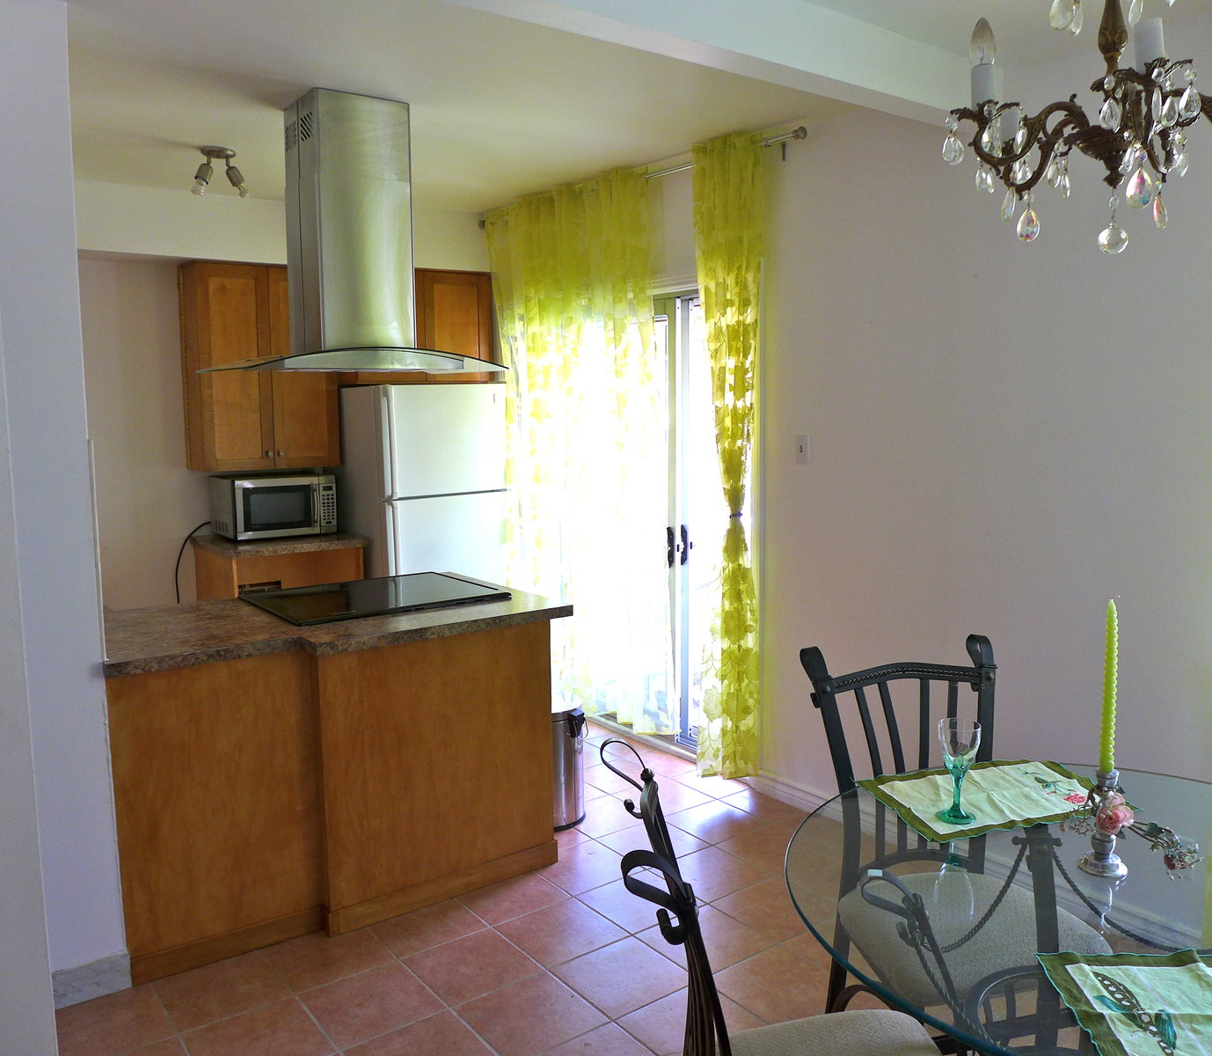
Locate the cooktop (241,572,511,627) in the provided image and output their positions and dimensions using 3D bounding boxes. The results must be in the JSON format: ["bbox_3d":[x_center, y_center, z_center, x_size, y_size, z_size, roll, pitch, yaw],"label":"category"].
[{"bbox_3d":[-0.825,0.247,3.465,0.765,0.028,0.630,-5,8,-35],"label":"cooktop"}]

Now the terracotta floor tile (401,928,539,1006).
[{"bbox_3d":[-0.382,1.254,2.793,0.302,0.010,0.302,-5,8,-36],"label":"terracotta floor tile"}]

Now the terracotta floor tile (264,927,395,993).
[{"bbox_3d":[-0.807,1.250,2.853,0.302,0.010,0.283,-5,8,-36],"label":"terracotta floor tile"}]

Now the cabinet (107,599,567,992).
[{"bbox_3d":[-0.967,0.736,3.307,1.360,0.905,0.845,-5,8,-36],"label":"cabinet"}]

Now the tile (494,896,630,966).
[{"bbox_3d":[-0.136,1.232,2.970,0.303,0.010,0.303,-5,8,-36],"label":"tile"}]

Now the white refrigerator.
[{"bbox_3d":[-1.030,0.072,5.542,0.750,1.710,0.740,-4,8,-32],"label":"white refrigerator"}]

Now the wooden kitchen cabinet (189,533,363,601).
[{"bbox_3d":[-1.708,0.519,5.173,0.680,0.914,0.650,-5,8,-35],"label":"wooden kitchen cabinet"}]

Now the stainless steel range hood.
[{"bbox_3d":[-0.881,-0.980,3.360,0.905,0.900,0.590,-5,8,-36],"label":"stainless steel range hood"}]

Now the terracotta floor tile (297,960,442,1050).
[{"bbox_3d":[-0.628,1.276,2.617,0.303,0.010,0.303,-5,8,-36],"label":"terracotta floor tile"}]

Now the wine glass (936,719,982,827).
[{"bbox_3d":[0.698,0.482,1.938,0.085,0.190,0.085,-5,8,-36],"label":"wine glass"}]

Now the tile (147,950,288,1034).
[{"bbox_3d":[-1.056,1.271,2.687,0.302,0.010,0.293,-5,8,-36],"label":"tile"}]

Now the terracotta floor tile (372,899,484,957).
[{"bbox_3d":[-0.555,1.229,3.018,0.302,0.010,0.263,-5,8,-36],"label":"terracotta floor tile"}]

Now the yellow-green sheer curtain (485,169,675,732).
[{"bbox_3d":[-0.171,-0.357,4.830,0.120,2.530,1.580,-5,8,-36],"label":"yellow-green sheer curtain"}]

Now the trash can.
[{"bbox_3d":[-0.218,0.901,3.787,0.300,0.460,0.285,0,7,0],"label":"trash can"}]

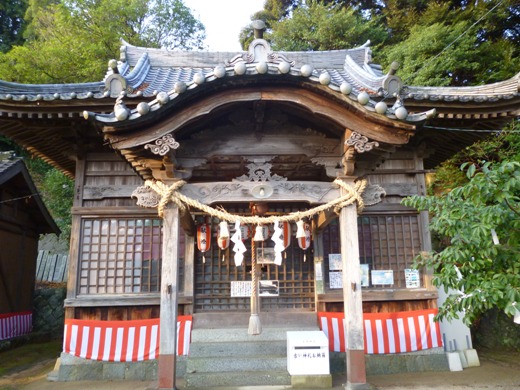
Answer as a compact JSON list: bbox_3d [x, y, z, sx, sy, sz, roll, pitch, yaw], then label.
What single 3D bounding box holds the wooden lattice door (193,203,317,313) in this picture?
[{"bbox_3d":[-0.087,0.926,6.357,1.780,1.630,0.070,-1,-10,-2],"label":"wooden lattice door"}]

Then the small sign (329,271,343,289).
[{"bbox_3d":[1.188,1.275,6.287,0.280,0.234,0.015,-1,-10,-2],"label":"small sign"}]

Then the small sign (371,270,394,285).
[{"bbox_3d":[1.841,1.241,6.310,0.315,0.210,0.015,-1,-10,-2],"label":"small sign"}]

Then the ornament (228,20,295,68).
[{"bbox_3d":[0.009,-1.521,4.291,0.683,0.423,0.280,-1,-10,-2],"label":"ornament"}]

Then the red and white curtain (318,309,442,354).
[{"bbox_3d":[1.756,1.973,6.074,1.767,0.587,0.140,-1,-10,-2],"label":"red and white curtain"}]

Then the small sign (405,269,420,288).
[{"bbox_3d":[2.294,1.261,6.318,0.210,0.285,0.015,-1,-10,-2],"label":"small sign"}]

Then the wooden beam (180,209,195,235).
[{"bbox_3d":[-1.015,0.329,5.556,0.140,0.260,1.450,-1,-10,-2],"label":"wooden beam"}]

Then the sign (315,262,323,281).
[{"bbox_3d":[0.879,1.137,6.253,0.088,0.260,0.012,-1,-10,-2],"label":"sign"}]

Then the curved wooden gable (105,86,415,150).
[{"bbox_3d":[0.009,-0.768,4.155,2.977,0.618,0.180,-1,-10,-2],"label":"curved wooden gable"}]

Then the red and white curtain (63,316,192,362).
[{"bbox_3d":[-1.879,2.045,5.964,1.789,0.587,0.140,-1,-10,-2],"label":"red and white curtain"}]

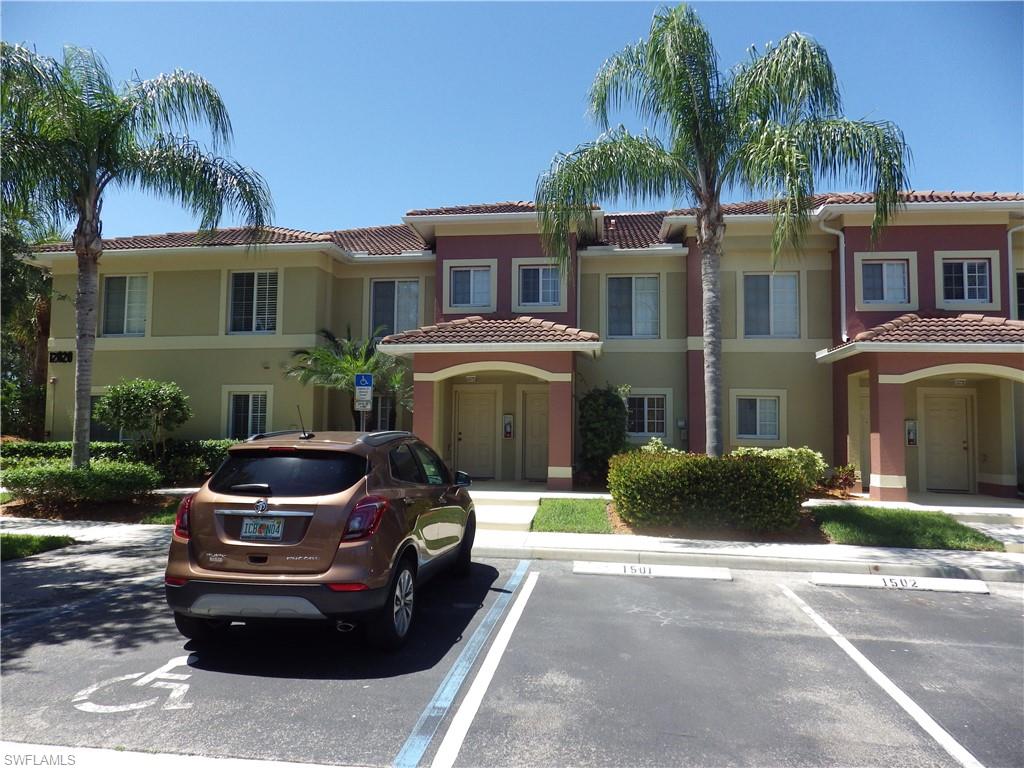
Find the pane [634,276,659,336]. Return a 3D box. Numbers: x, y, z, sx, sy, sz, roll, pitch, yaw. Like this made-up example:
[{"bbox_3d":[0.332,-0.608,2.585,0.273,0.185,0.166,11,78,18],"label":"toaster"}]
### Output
[{"bbox_3d":[3.136,-1.801,15.175,0.595,1.470,0.080,0,-3,8],"label":"pane"}]

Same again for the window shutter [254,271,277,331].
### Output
[{"bbox_3d":[-5.985,-1.985,15.849,0.584,1.475,0.060,0,-3,8],"label":"window shutter"}]

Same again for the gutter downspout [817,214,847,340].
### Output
[{"bbox_3d":[7.015,-2.294,14.240,0.500,2.800,0.250,0,-3,8],"label":"gutter downspout"}]

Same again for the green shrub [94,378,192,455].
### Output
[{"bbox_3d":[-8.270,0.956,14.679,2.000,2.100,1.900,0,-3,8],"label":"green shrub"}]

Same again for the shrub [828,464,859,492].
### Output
[{"bbox_3d":[6.645,1.914,13.045,0.540,0.580,0.500,0,-3,9],"label":"shrub"}]

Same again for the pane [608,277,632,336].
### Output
[{"bbox_3d":[2.577,-1.831,15.391,0.606,1.477,0.080,0,-3,9],"label":"pane"}]

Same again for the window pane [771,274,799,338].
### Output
[{"bbox_3d":[6.184,-1.768,14.755,0.638,1.486,0.080,0,-3,8],"label":"window pane"}]

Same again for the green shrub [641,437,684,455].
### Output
[{"bbox_3d":[3.104,1.654,13.380,0.948,1.125,0.900,0,-3,8],"label":"green shrub"}]

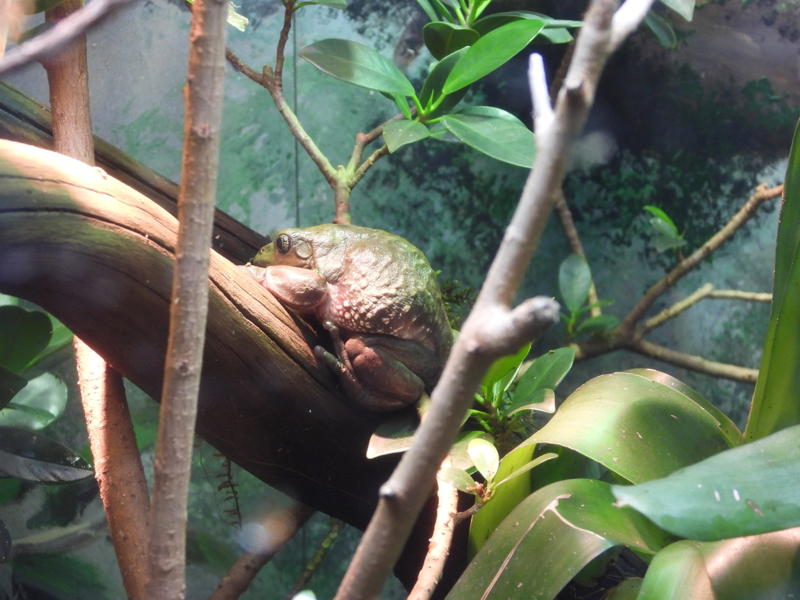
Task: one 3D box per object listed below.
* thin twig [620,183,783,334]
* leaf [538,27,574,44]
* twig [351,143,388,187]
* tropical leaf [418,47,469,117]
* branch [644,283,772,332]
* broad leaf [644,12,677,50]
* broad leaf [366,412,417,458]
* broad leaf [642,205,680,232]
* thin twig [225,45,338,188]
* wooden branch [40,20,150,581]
[{"bbox_3d":[0.177,-0.024,1.700,0.125,0.017,0.020,-41,0,0],"label":"thin twig"},{"bbox_3d":[0.085,-0.147,1.600,0.027,0.010,0.018,1,5,6],"label":"leaf"},{"bbox_3d":[-0.017,-0.073,1.560,0.006,0.028,0.010,43,0,0],"label":"twig"},{"bbox_3d":[0.024,-0.119,1.570,0.023,0.043,0.015,32,-12,13],"label":"tropical leaf"},{"bbox_3d":[0.179,0.004,1.680,0.077,0.017,0.020,-15,0,0],"label":"branch"},{"bbox_3d":[0.155,-0.161,1.720,0.012,0.025,0.012,-31,-6,-7],"label":"broad leaf"},{"bbox_3d":[-0.003,0.068,1.460,0.029,0.020,0.022,-1,5,-12],"label":"broad leaf"},{"bbox_3d":[0.151,-0.047,1.680,0.024,0.012,0.014,27,12,-4],"label":"broad leaf"},{"bbox_3d":[-0.064,-0.100,1.570,0.021,0.098,0.018,-37,0,0],"label":"thin twig"},{"bbox_3d":[-0.170,0.000,1.620,0.030,0.335,0.040,-7,0,0],"label":"wooden branch"}]

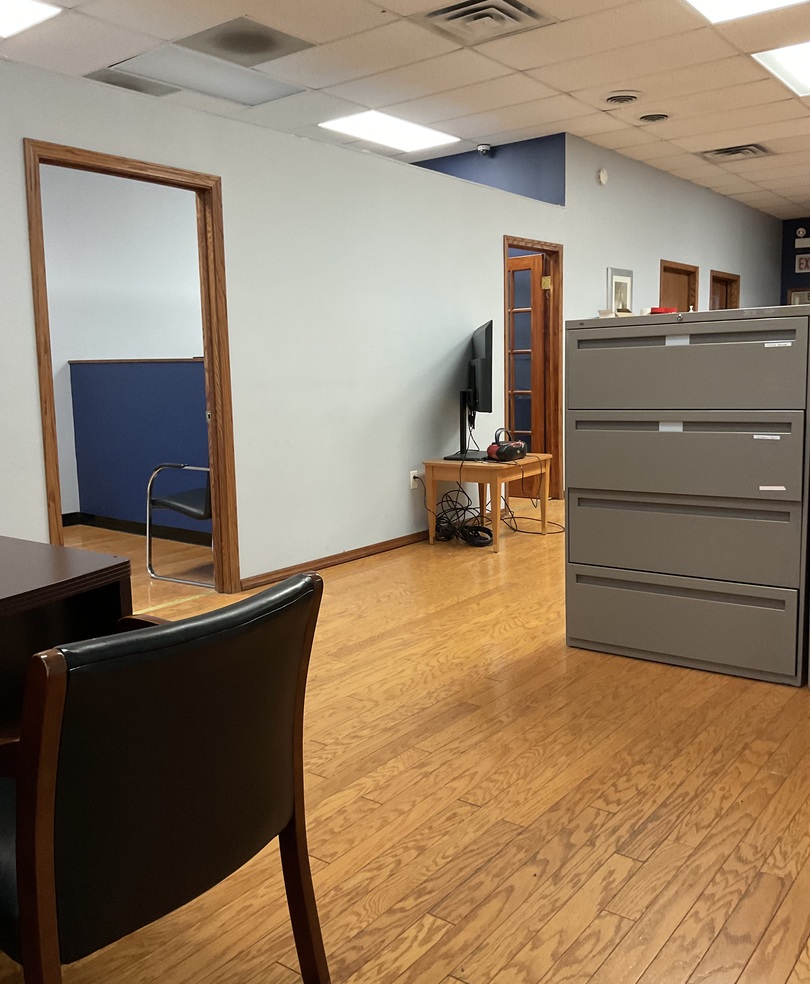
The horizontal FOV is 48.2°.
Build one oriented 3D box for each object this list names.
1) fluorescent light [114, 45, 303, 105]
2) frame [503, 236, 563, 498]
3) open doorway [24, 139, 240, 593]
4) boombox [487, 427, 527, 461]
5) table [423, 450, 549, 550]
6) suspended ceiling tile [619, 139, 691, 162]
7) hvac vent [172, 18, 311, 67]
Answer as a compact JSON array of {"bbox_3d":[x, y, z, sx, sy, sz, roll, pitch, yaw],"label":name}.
[{"bbox_3d":[-1.207,-2.674,5.791,0.604,0.060,1.213,5,10,37],"label":"fluorescent light"},{"bbox_3d":[0.991,-0.910,7.207,0.150,2.125,0.920,5,10,37],"label":"frame"},{"bbox_3d":[-1.264,-0.464,4.317,0.150,2.132,1.055,5,10,37],"label":"open doorway"},{"bbox_3d":[0.679,-0.321,6.013,0.170,0.205,0.260,6,11,42],"label":"boombox"},{"bbox_3d":[0.569,0.052,6.083,0.569,0.546,0.756,4,9,35],"label":"table"},{"bbox_3d":[2.231,-3.055,8.112,0.469,0.025,0.604,5,10,37],"label":"suspended ceiling tile"},{"bbox_3d":[-0.911,-2.588,5.183,0.604,0.040,0.604,5,10,37],"label":"hvac vent"}]

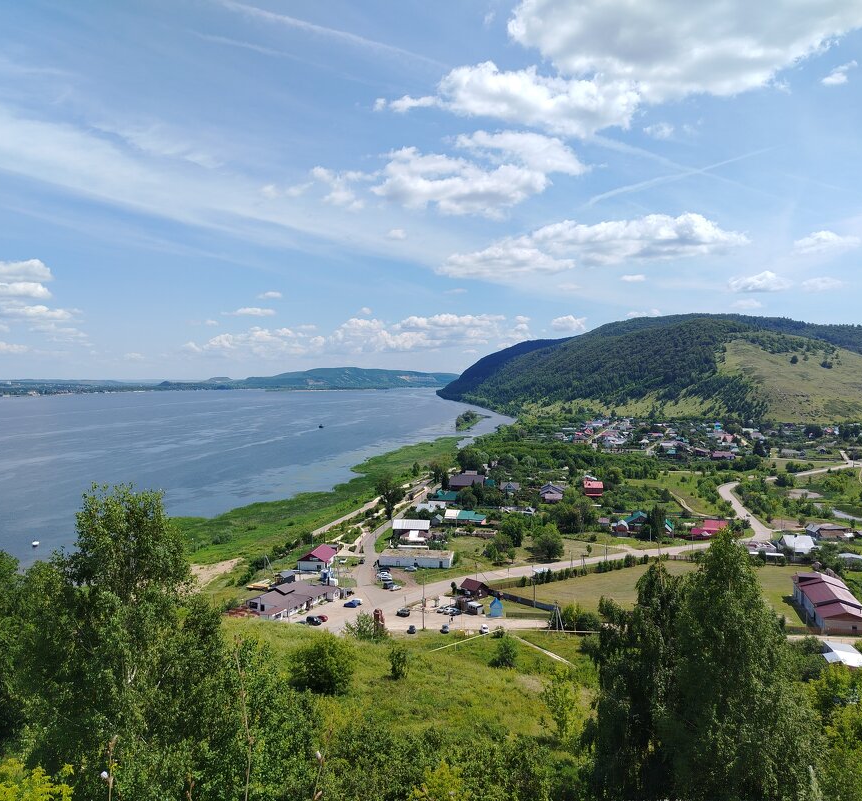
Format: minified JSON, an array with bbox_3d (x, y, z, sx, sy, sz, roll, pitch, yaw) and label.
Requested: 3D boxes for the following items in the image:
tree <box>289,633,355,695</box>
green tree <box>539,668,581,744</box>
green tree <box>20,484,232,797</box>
[{"bbox_3d":[-11.720,28.410,80.000,7.100,6.400,6.800,0,1,0],"label":"tree"},{"bbox_3d":[11.020,26.030,63.000,3.500,6.300,3.400,0,1,0],"label":"green tree"},{"bbox_3d":[-14.030,11.020,34.000,9.600,14.200,9.000,0,1,0],"label":"green tree"}]

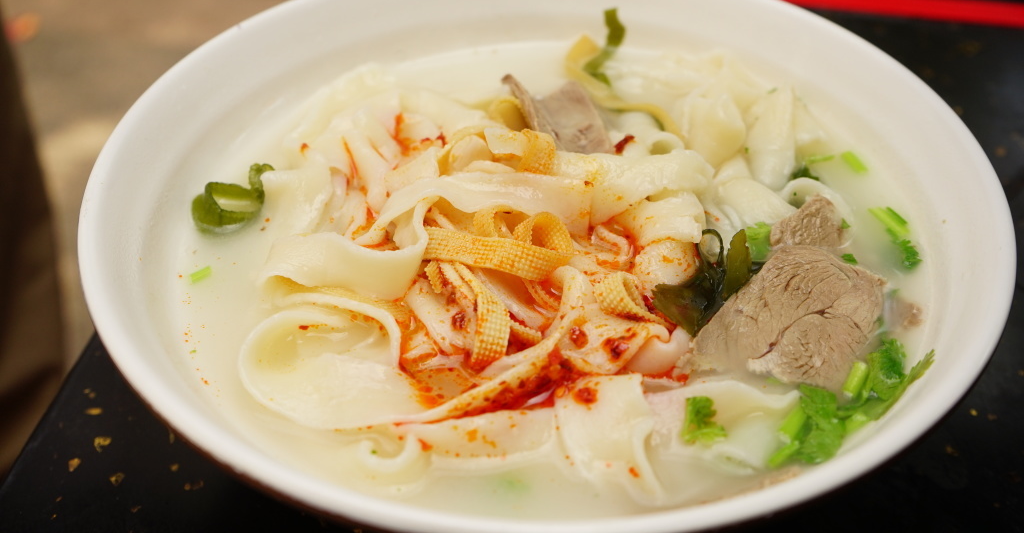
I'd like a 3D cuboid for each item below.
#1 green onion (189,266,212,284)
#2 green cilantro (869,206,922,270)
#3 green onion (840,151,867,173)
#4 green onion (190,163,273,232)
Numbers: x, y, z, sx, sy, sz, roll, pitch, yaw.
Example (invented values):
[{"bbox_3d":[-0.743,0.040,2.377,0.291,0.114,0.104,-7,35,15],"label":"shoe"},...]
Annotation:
[{"bbox_3d":[-0.081,0.002,0.296,0.003,0.003,0.006,33,51,31],"label":"green onion"},{"bbox_3d":[0.104,-0.008,0.309,0.007,0.004,0.024,-7,42,-7],"label":"green cilantro"},{"bbox_3d":[0.100,-0.030,0.333,0.004,0.003,0.010,-11,43,-12],"label":"green onion"},{"bbox_3d":[-0.077,-0.017,0.312,0.019,0.010,0.020,0,42,0],"label":"green onion"}]

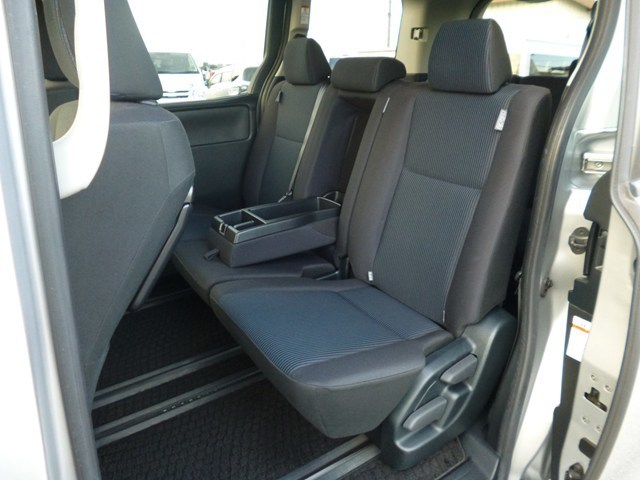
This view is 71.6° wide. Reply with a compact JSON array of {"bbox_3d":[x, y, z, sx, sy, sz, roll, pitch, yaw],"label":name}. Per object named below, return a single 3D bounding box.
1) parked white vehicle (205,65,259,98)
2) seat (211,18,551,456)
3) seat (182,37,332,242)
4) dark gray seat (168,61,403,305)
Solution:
[{"bbox_3d":[-2.579,-5.067,14.591,1.730,1.500,4.350,-8,23,-19],"label":"parked white vehicle"},{"bbox_3d":[0.144,-0.030,1.188,0.850,1.068,0.564,-13,25,-30],"label":"seat"},{"bbox_3d":[-0.341,-0.306,1.894,0.850,1.053,0.484,-13,25,-30],"label":"seat"},{"bbox_3d":[-0.109,-0.141,1.570,0.850,0.900,0.415,-13,25,-30],"label":"dark gray seat"}]

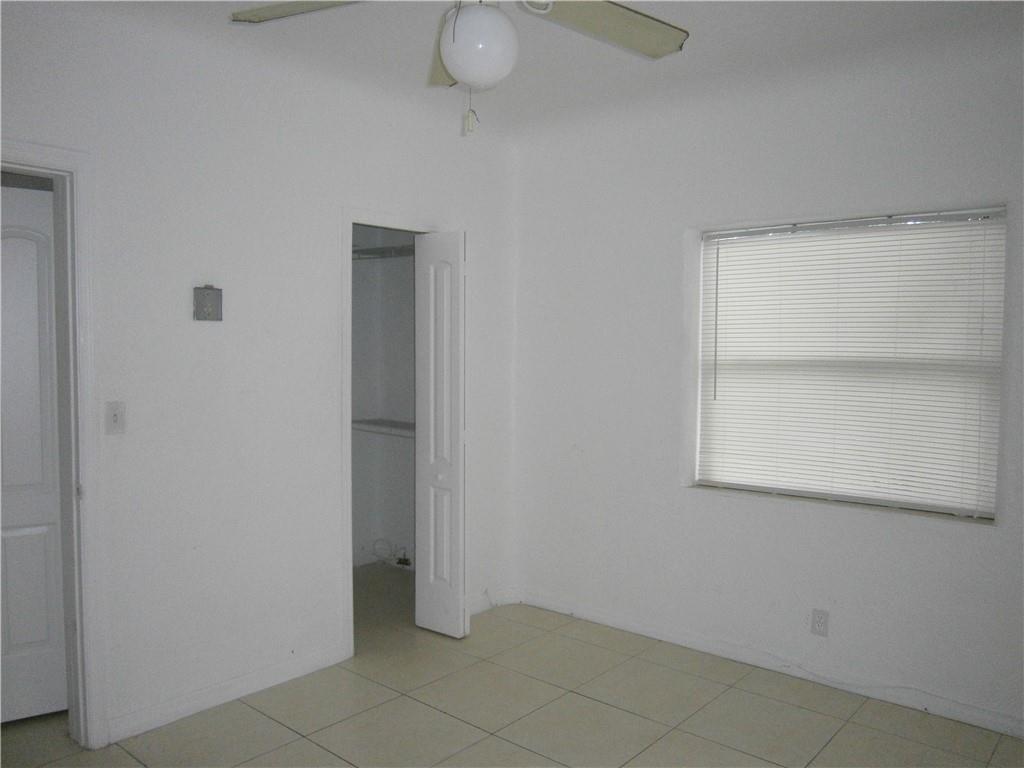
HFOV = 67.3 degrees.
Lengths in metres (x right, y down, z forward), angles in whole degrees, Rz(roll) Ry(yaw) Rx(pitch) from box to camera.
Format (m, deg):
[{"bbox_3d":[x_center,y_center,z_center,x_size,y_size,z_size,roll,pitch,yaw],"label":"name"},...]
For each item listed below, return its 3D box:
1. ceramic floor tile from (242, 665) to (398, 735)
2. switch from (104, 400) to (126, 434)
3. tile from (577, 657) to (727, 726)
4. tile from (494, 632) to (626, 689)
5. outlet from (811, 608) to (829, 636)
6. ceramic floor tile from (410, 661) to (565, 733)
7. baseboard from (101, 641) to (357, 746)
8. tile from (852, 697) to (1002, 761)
[{"bbox_3d":[-0.794,1.312,3.208,0.475,0.010,0.495,3,3,41],"label":"ceramic floor tile"},{"bbox_3d":[-1.420,0.122,2.759,0.010,0.115,0.071,3,3,41],"label":"switch"},{"bbox_3d":[0.602,1.326,3.334,0.497,0.010,0.497,2,3,41],"label":"tile"},{"bbox_3d":[0.227,1.308,3.649,0.495,0.010,0.495,3,3,41],"label":"tile"},{"bbox_3d":[1.334,1.035,3.330,0.071,0.115,0.008,3,3,41],"label":"outlet"},{"bbox_3d":[-0.101,1.320,3.268,0.495,0.010,0.495,3,3,41],"label":"ceramic floor tile"},{"bbox_3d":[-1.112,1.254,3.190,0.013,0.085,1.107,3,3,41],"label":"baseboard"},{"bbox_3d":[1.591,1.336,2.973,0.495,0.010,0.249,3,3,41],"label":"tile"}]

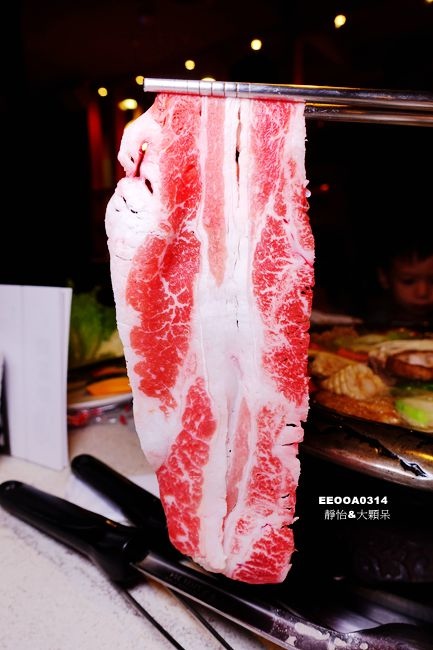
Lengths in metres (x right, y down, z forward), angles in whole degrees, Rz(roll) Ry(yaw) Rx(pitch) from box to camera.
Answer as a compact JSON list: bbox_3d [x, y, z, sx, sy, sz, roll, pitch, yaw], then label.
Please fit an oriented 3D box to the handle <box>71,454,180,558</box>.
[{"bbox_3d":[-0.077,0.140,0.348,0.023,0.026,0.127,-9,14,-42],"label":"handle"}]

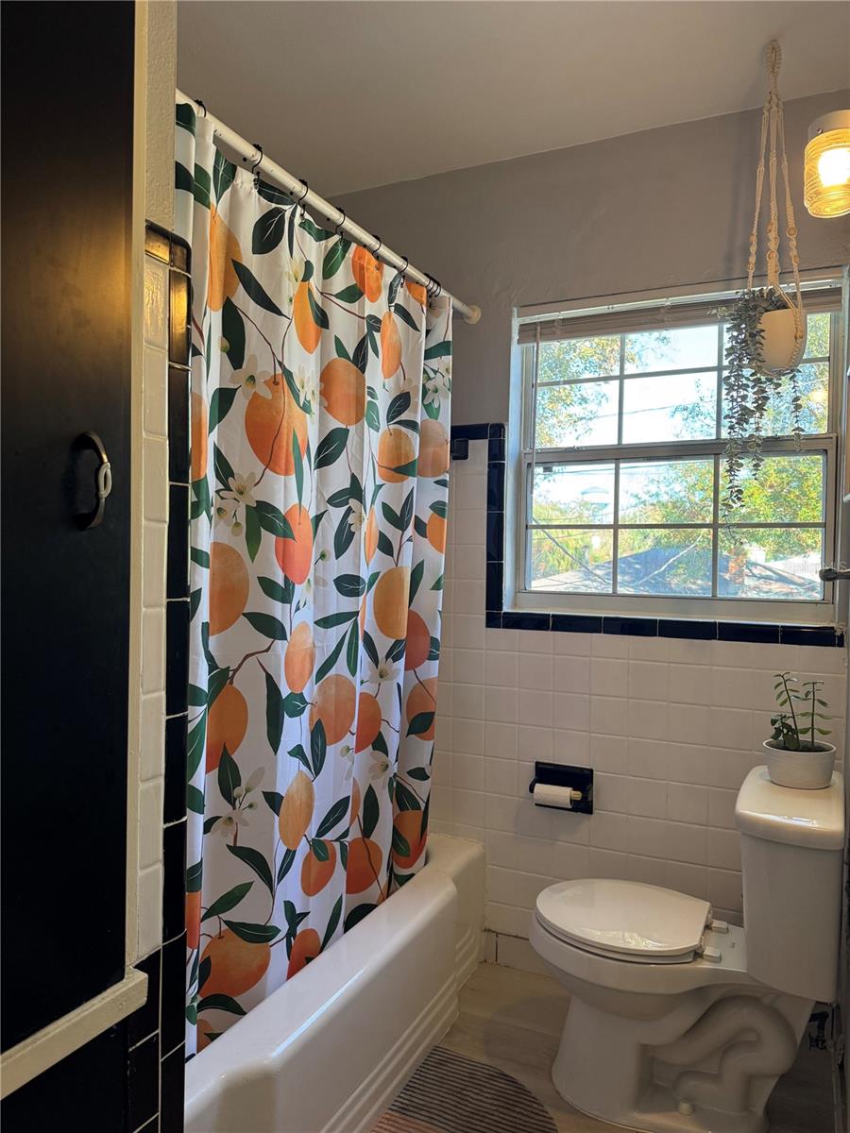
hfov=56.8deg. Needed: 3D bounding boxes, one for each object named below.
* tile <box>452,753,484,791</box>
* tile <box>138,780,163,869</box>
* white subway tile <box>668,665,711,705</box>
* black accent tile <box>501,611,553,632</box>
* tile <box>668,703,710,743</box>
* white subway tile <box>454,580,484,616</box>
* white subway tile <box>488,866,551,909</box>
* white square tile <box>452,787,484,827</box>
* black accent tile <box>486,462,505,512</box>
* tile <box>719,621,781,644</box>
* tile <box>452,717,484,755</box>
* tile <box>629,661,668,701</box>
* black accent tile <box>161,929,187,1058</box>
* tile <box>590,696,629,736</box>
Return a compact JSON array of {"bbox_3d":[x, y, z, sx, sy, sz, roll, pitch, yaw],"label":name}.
[{"bbox_3d":[0.137,0.641,2.444,0.108,0.108,0.009,1,1,27],"label":"tile"},{"bbox_3d":[-0.357,0.333,1.017,0.010,0.111,0.041,1,0,26],"label":"tile"},{"bbox_3d":[0.723,0.322,2.147,0.108,0.108,0.010,1,0,28],"label":"white subway tile"},{"bbox_3d":[0.308,0.168,2.370,0.154,0.050,0.010,1,0,28],"label":"black accent tile"},{"bbox_3d":[0.721,0.431,2.144,0.108,0.108,0.009,1,1,27],"label":"tile"},{"bbox_3d":[0.142,0.096,2.437,0.108,0.108,0.010,1,1,27],"label":"white subway tile"},{"bbox_3d":[0.285,0.985,2.398,0.207,0.111,0.010,1,2,27],"label":"white subway tile"},{"bbox_3d":[0.137,0.749,2.445,0.108,0.108,0.010,1,1,27],"label":"white square tile"},{"bbox_3d":[0.217,-0.241,2.394,0.053,0.151,0.010,1,2,27],"label":"black accent tile"},{"bbox_3d":[0.860,0.175,2.088,0.153,0.049,0.009,1,1,26],"label":"tile"},{"bbox_3d":[0.138,0.535,2.458,0.108,0.109,0.010,1,2,27],"label":"tile"},{"bbox_3d":[0.626,0.321,2.199,0.108,0.108,0.010,1,0,28],"label":"tile"},{"bbox_3d":[-0.340,0.574,1.058,0.010,0.150,0.048,1,0,26],"label":"black accent tile"},{"bbox_3d":[0.527,0.427,2.243,0.108,0.108,0.009,1,1,27],"label":"tile"}]

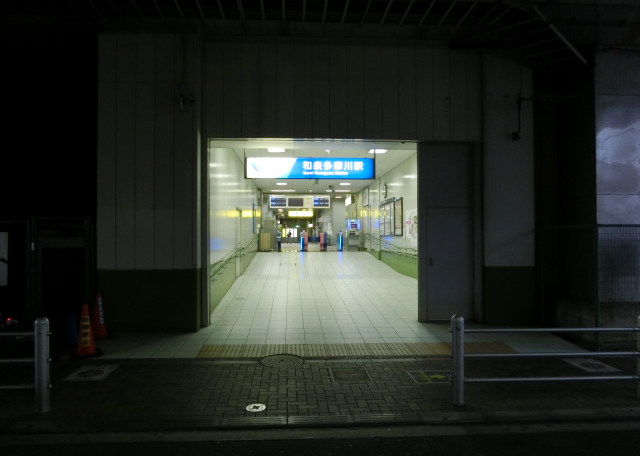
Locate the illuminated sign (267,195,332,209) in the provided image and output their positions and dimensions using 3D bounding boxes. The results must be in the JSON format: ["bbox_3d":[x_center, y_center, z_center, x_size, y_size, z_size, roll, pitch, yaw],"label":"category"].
[{"bbox_3d":[-0.995,-1.313,23.365,3.068,0.644,0.280,0,-1,-4],"label":"illuminated sign"}]

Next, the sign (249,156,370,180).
[{"bbox_3d":[-0.210,-1.277,10.053,2.823,0.479,0.220,0,-1,-4],"label":"sign"}]

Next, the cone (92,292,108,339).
[{"bbox_3d":[-3.433,1.371,7.218,0.360,0.700,0.360,0,-1,-4],"label":"cone"}]

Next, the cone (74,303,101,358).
[{"bbox_3d":[-3.280,1.413,6.507,0.360,0.700,0.360,0,-1,-4],"label":"cone"}]

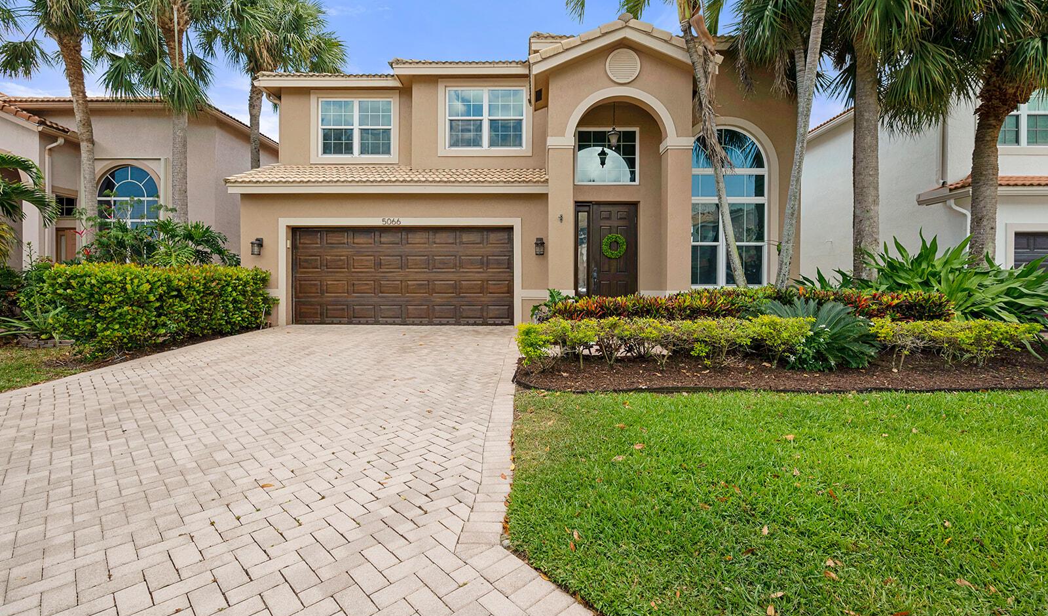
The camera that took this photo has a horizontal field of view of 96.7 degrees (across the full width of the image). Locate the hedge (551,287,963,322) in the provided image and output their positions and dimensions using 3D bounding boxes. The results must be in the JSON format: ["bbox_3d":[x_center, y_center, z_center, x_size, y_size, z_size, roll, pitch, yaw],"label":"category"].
[{"bbox_3d":[3.270,0.180,6.950,5.900,1.000,0.950,0,0,0],"label":"hedge"}]

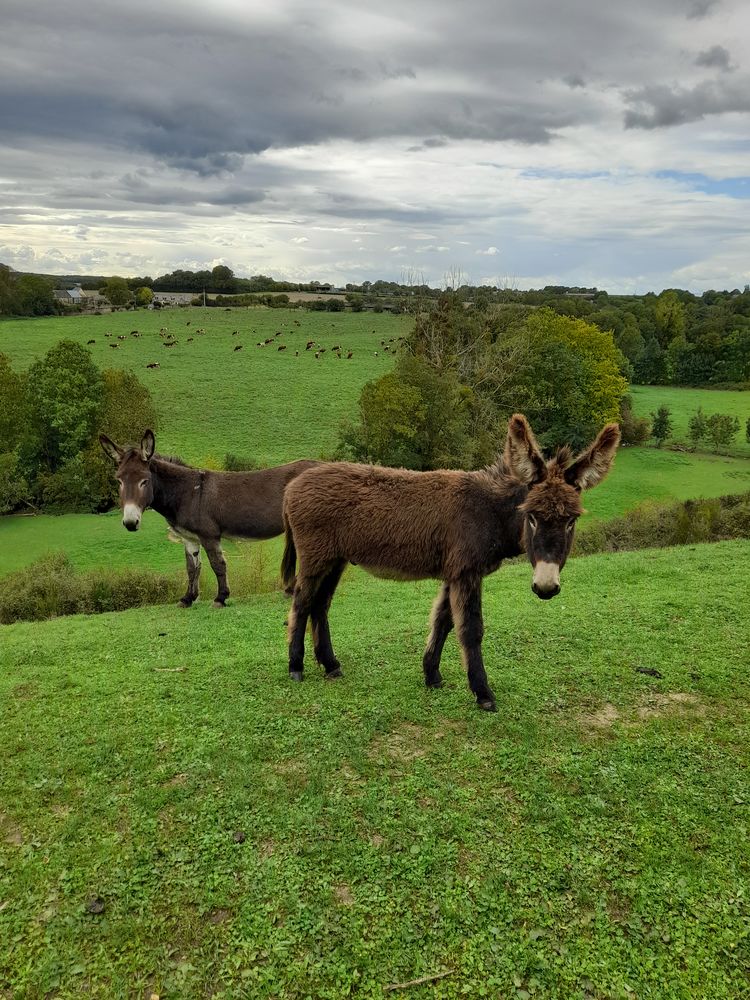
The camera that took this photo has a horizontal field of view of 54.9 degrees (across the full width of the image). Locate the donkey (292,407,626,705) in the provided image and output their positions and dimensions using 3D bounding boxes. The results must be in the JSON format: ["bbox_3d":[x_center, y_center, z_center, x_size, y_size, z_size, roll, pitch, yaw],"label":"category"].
[{"bbox_3d":[0.245,0.262,3.000,1.370,1.310,0.510,6,17,21],"label":"donkey"}]

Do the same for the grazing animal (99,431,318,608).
[{"bbox_3d":[-1.190,0.130,5.740,1.700,1.490,0.530,-6,17,-20],"label":"grazing animal"}]

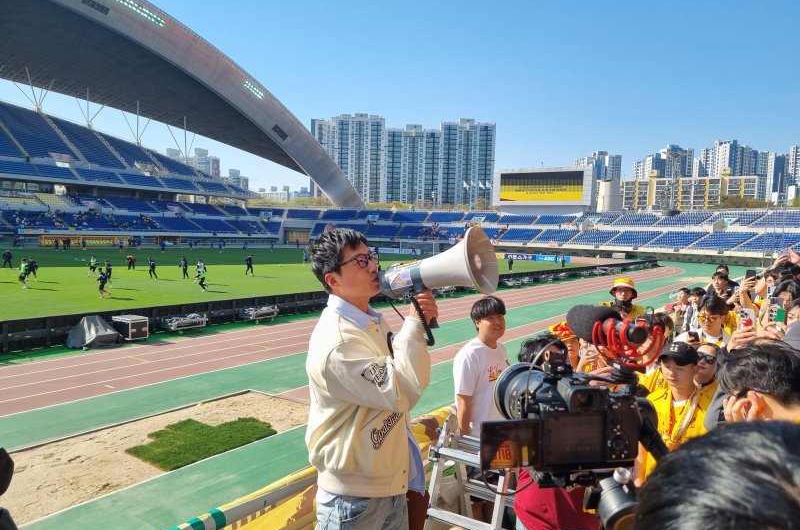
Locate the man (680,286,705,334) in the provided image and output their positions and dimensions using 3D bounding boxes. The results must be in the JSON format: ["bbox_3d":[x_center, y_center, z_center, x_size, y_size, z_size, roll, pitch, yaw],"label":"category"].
[{"bbox_3d":[3.690,1.053,7.646,0.460,1.540,0.320,4,4,38],"label":"man"}]

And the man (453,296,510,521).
[{"bbox_3d":[0.449,1.045,3.382,0.500,1.750,0.330,-1,5,-42],"label":"man"}]

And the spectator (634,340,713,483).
[{"bbox_3d":[1.392,1.215,3.169,0.500,1.640,0.360,4,4,38],"label":"spectator"}]

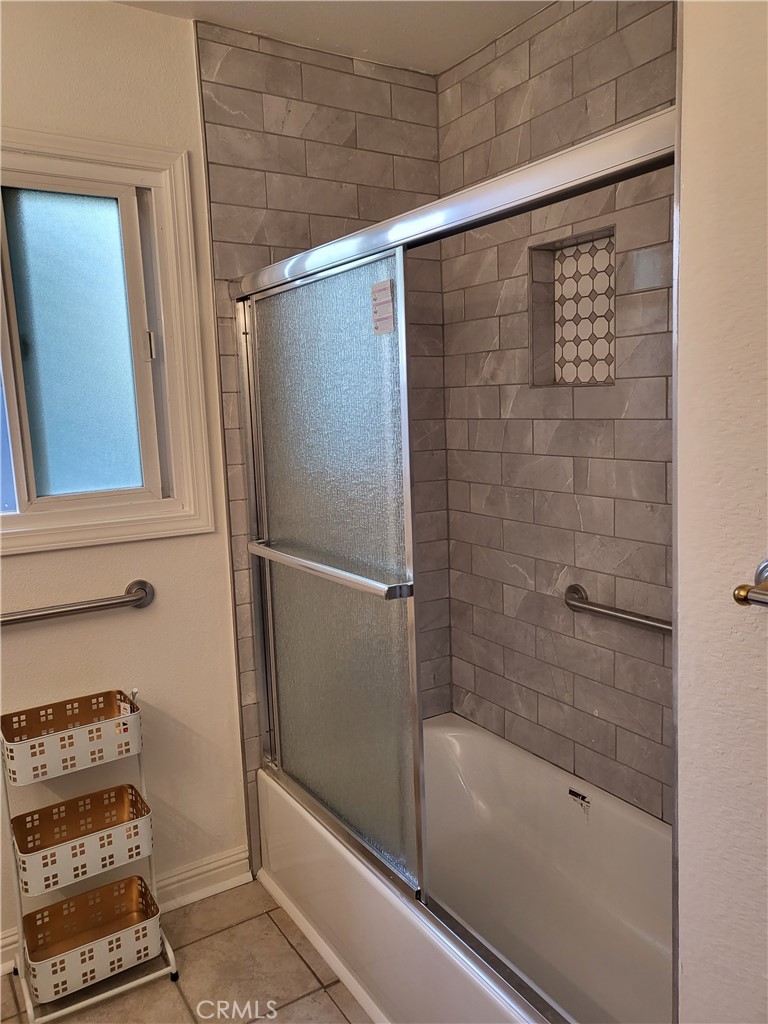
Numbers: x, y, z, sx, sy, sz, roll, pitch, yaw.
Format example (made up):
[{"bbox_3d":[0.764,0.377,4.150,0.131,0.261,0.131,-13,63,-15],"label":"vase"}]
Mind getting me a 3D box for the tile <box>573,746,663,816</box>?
[{"bbox_3d":[0.641,0.732,2.116,0.009,0.095,0.299,-7,9,-32],"label":"tile"}]

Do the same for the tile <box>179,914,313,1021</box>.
[{"bbox_3d":[-0.375,1.210,2.022,0.303,0.009,0.350,-7,9,-32],"label":"tile"}]

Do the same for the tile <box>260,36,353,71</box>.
[{"bbox_3d":[-0.219,-1.301,2.200,0.301,0.040,0.010,-7,10,-33],"label":"tile"}]

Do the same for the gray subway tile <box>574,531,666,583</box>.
[{"bbox_3d":[0.618,0.119,2.028,0.010,0.100,0.301,-7,9,-31],"label":"gray subway tile"}]

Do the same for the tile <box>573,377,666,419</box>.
[{"bbox_3d":[0.603,-0.289,1.972,0.009,0.101,0.299,-7,9,-32],"label":"tile"}]

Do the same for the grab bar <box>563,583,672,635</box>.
[{"bbox_3d":[0.682,0.284,1.935,0.076,0.080,0.680,-7,9,-32],"label":"grab bar"}]

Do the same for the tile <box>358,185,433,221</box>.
[{"bbox_3d":[0.051,-0.961,2.429,0.303,0.100,0.010,-7,9,-32],"label":"tile"}]

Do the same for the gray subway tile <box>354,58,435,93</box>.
[{"bbox_3d":[0.037,-1.345,2.376,0.303,0.049,0.010,-7,9,-32],"label":"gray subway tile"}]

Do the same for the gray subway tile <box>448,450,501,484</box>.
[{"bbox_3d":[0.294,-0.144,2.501,0.010,0.100,0.278,-7,9,-31],"label":"gray subway tile"}]

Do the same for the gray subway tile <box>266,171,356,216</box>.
[{"bbox_3d":[-0.209,-0.941,2.298,0.304,0.101,0.009,-7,9,-32],"label":"gray subway tile"}]

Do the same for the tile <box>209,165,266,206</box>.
[{"bbox_3d":[-0.403,-0.897,2.125,0.168,0.100,0.010,-7,10,-33],"label":"tile"}]

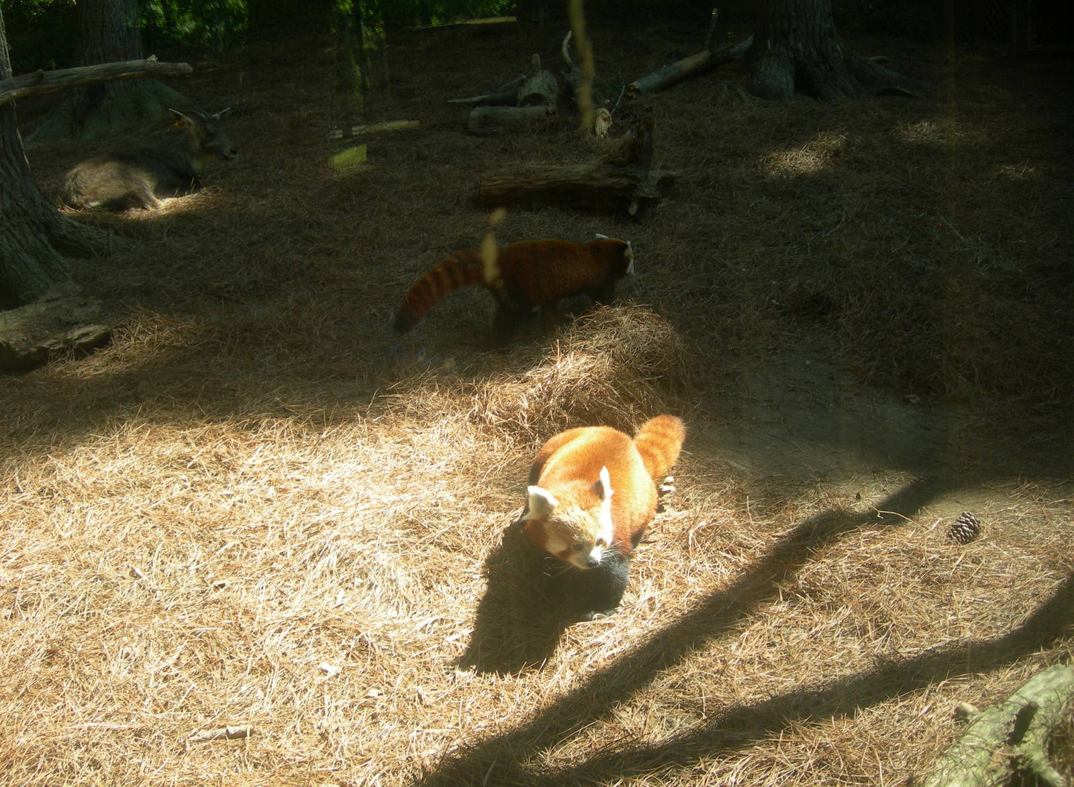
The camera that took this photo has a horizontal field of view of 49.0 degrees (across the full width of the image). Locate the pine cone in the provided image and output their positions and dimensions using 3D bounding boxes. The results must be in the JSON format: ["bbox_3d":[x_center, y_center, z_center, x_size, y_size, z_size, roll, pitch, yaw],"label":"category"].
[{"bbox_3d":[1.030,0.325,2.841,0.075,0.066,0.070,-5,14,-22],"label":"pine cone"}]

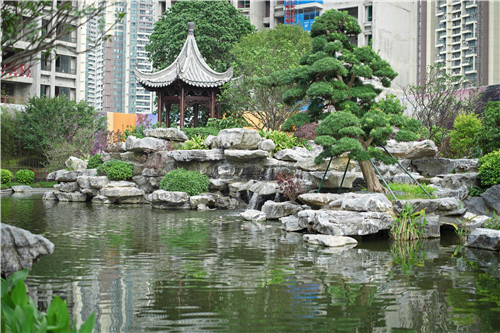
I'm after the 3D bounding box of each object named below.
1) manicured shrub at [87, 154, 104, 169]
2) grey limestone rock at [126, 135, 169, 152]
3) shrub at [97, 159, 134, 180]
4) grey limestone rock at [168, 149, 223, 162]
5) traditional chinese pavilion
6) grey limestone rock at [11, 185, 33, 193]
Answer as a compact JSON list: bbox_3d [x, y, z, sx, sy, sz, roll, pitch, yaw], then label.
[{"bbox_3d":[-6.475,-0.210,32.000,0.754,0.598,0.750,1,0,0],"label":"manicured shrub"},{"bbox_3d":[-4.201,-0.943,31.300,1.722,0.738,1.150,1,0,0],"label":"grey limestone rock"},{"bbox_3d":[-5.690,0.148,32.364,1.547,0.975,1.400,1,0,-10],"label":"shrub"},{"bbox_3d":[-2.236,-0.456,31.620,2.360,0.511,1.200,1,0,-4],"label":"grey limestone rock"},{"bbox_3d":[-3.058,-4.372,38.595,5.600,5.863,5.000,1,0,-21],"label":"traditional chinese pavilion"},{"bbox_3d":[-14.513,1.397,48.500,1.350,0.460,0.850,1,0,0],"label":"grey limestone rock"}]

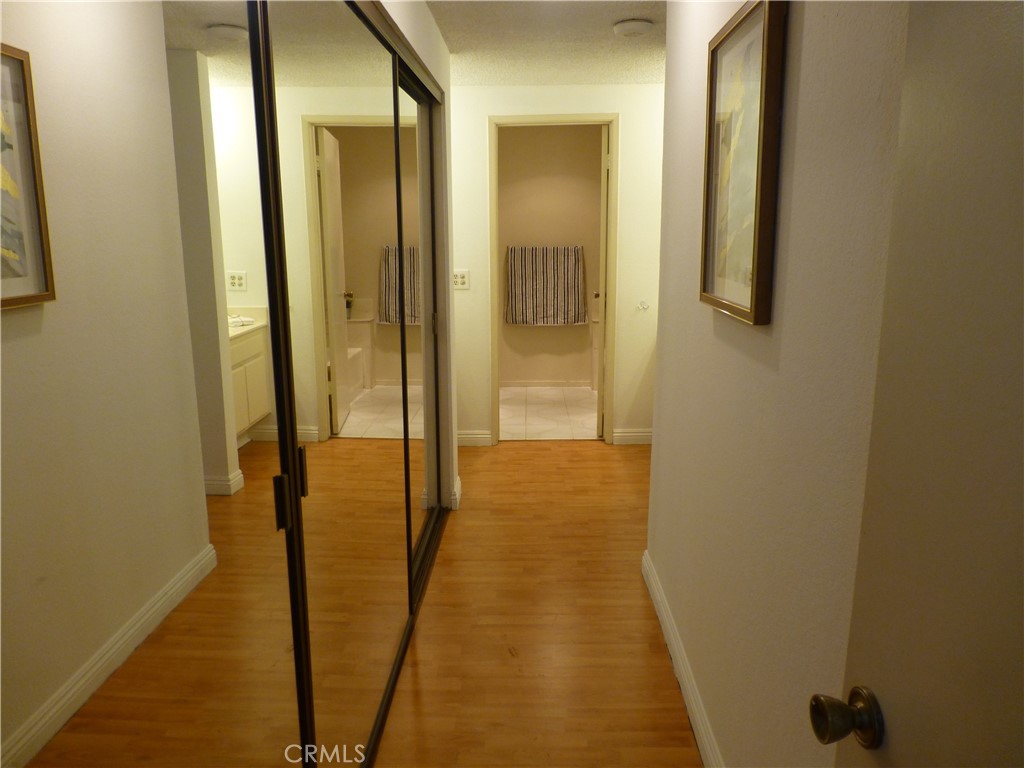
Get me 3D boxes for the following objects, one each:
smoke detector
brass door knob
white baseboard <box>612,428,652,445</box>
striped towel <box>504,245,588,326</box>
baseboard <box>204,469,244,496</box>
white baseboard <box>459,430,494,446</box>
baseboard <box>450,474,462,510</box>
[{"bbox_3d":[0.537,-1.563,3.135,0.172,0.042,0.172,0,11,2],"label":"smoke detector"},{"bbox_3d":[0.334,0.334,0.715,0.056,0.064,0.064,-1,11,-2],"label":"brass door knob"},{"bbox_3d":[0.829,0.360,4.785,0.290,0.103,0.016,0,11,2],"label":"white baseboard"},{"bbox_3d":[0.320,-0.880,6.446,0.750,0.725,0.070,0,11,2],"label":"striped towel"},{"bbox_3d":[-1.591,0.545,3.919,0.165,0.100,0.130,0,11,2],"label":"baseboard"},{"bbox_3d":[-0.262,0.362,4.794,0.245,0.103,0.016,0,11,2],"label":"white baseboard"},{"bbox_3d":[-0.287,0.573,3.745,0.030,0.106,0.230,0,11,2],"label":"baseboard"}]

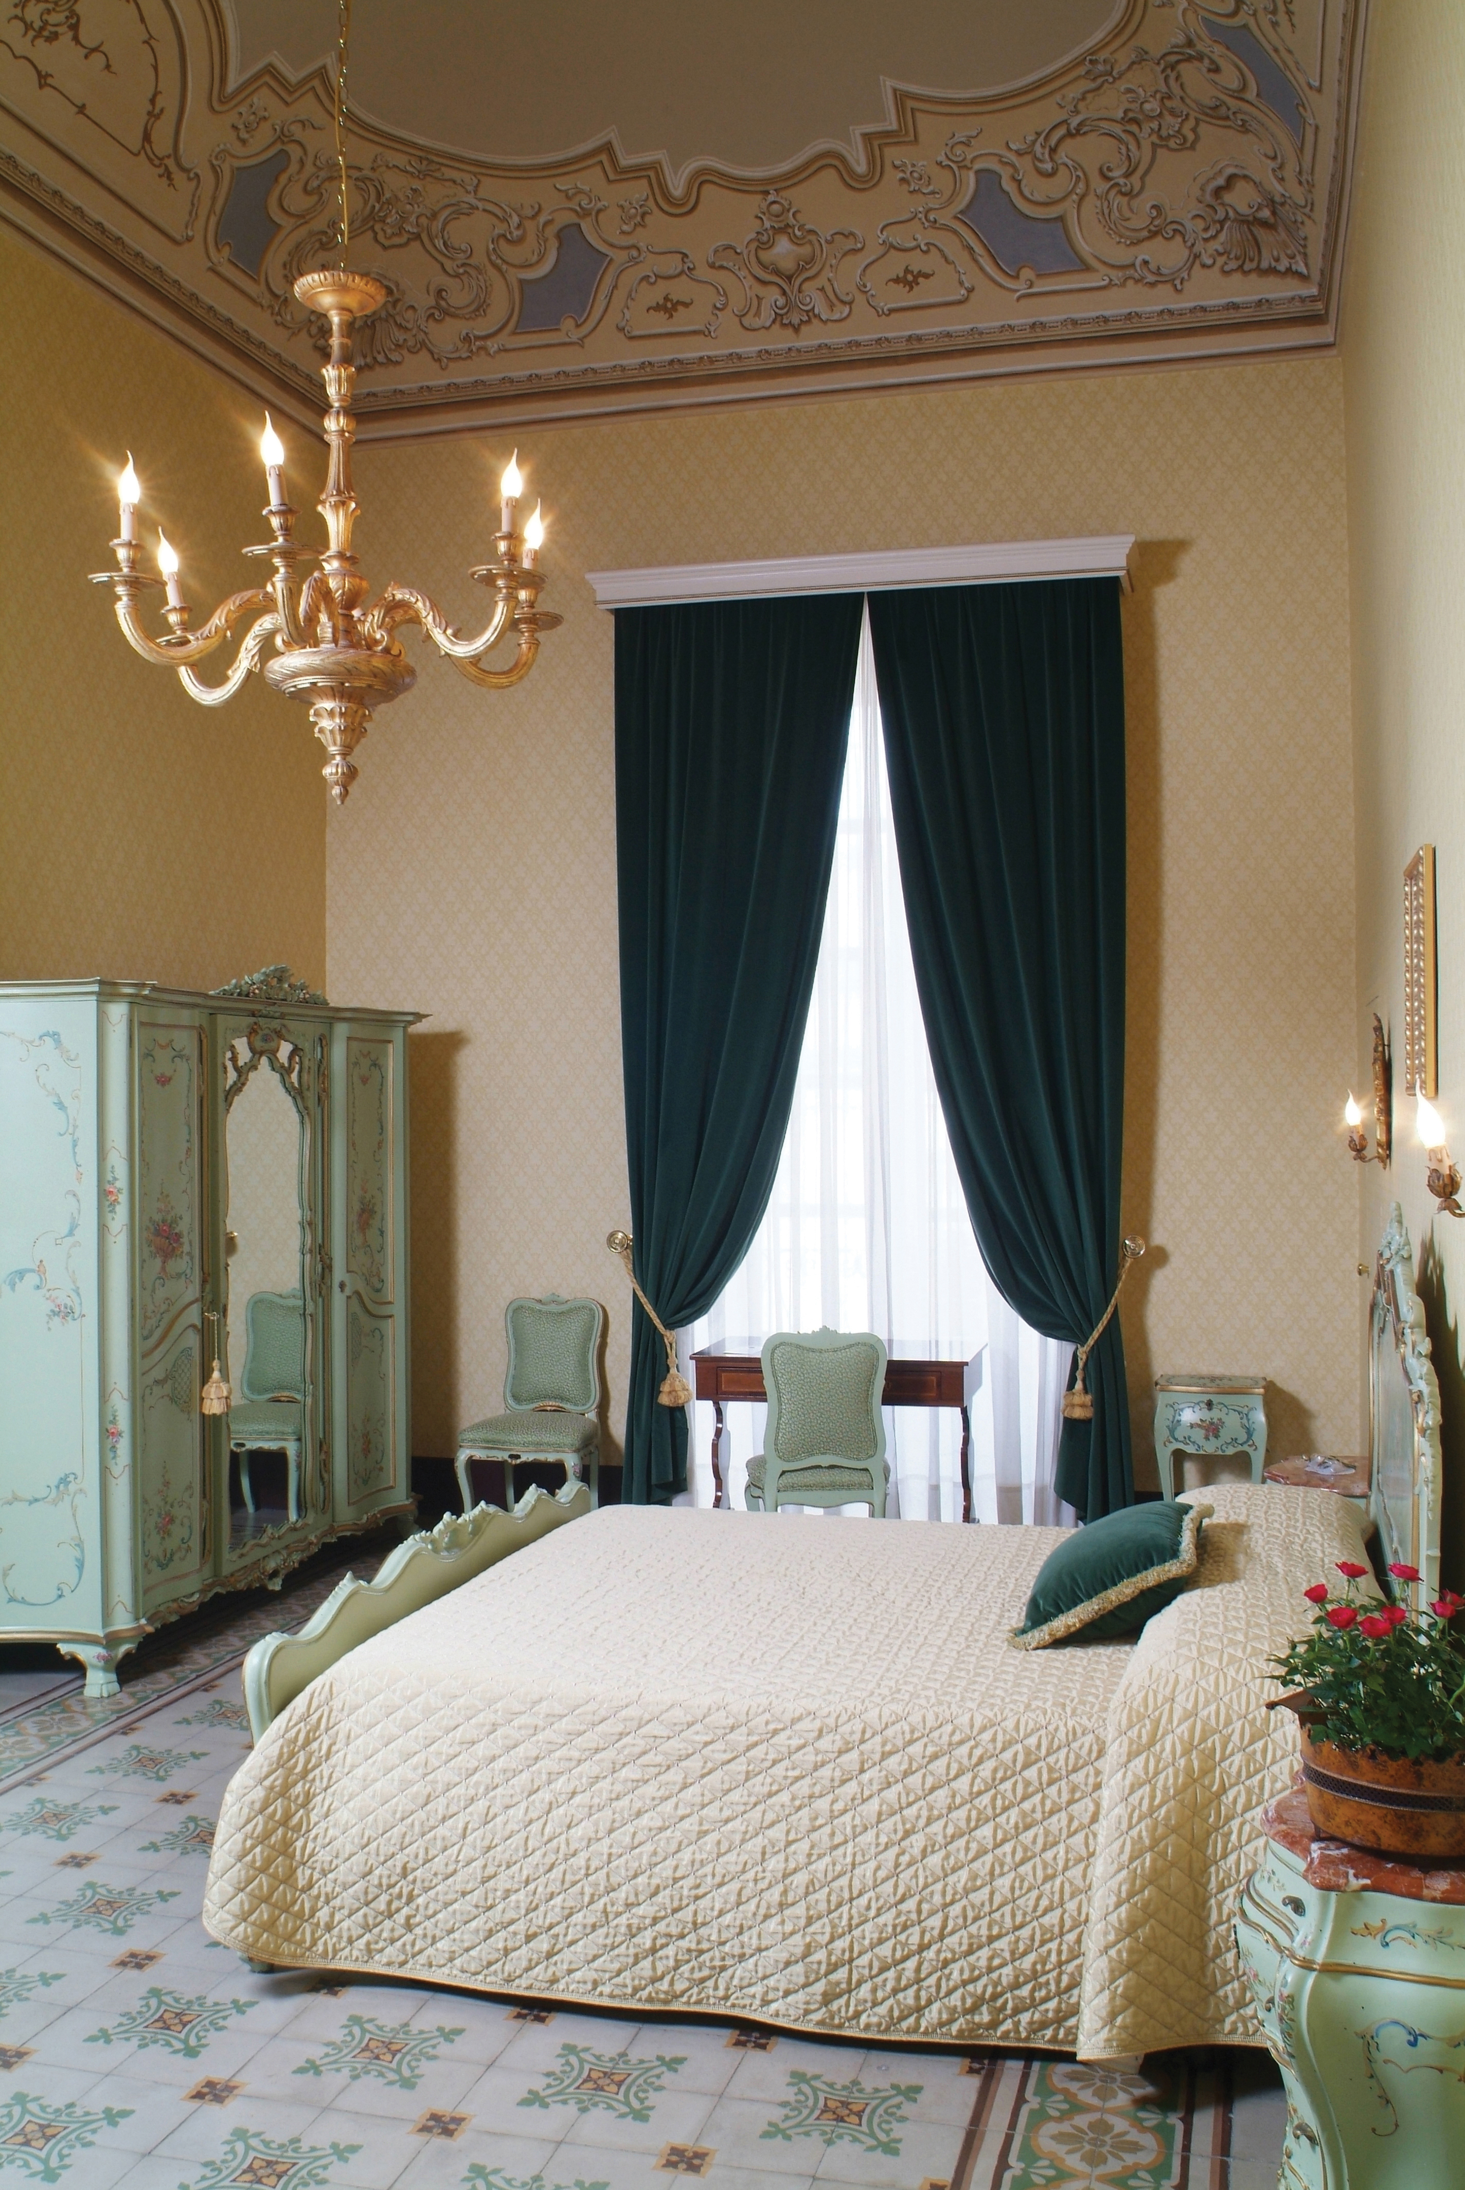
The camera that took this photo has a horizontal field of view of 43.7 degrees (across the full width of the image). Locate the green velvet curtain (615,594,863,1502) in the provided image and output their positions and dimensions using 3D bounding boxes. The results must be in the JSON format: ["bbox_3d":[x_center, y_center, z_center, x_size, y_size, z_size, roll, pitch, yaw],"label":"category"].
[{"bbox_3d":[0.008,-0.111,7.315,1.040,3.760,0.200,0,-2,14],"label":"green velvet curtain"}]

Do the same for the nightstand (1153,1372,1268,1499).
[{"bbox_3d":[1.765,1.421,6.724,0.410,0.700,0.390,0,-2,14],"label":"nightstand"}]

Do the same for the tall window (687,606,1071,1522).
[{"bbox_3d":[0.569,-0.065,7.408,1.620,3.700,0.150,0,-2,14],"label":"tall window"}]

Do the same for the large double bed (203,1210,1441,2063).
[{"bbox_3d":[0.352,0.957,4.157,2.230,1.450,2.150,0,-2,14],"label":"large double bed"}]

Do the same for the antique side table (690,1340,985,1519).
[{"bbox_3d":[0.421,1.384,7.058,1.050,0.785,0.700,0,-2,14],"label":"antique side table"}]

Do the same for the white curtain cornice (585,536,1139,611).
[{"bbox_3d":[0.486,-2.041,7.262,2.210,0.160,0.240,0,-2,14],"label":"white curtain cornice"}]

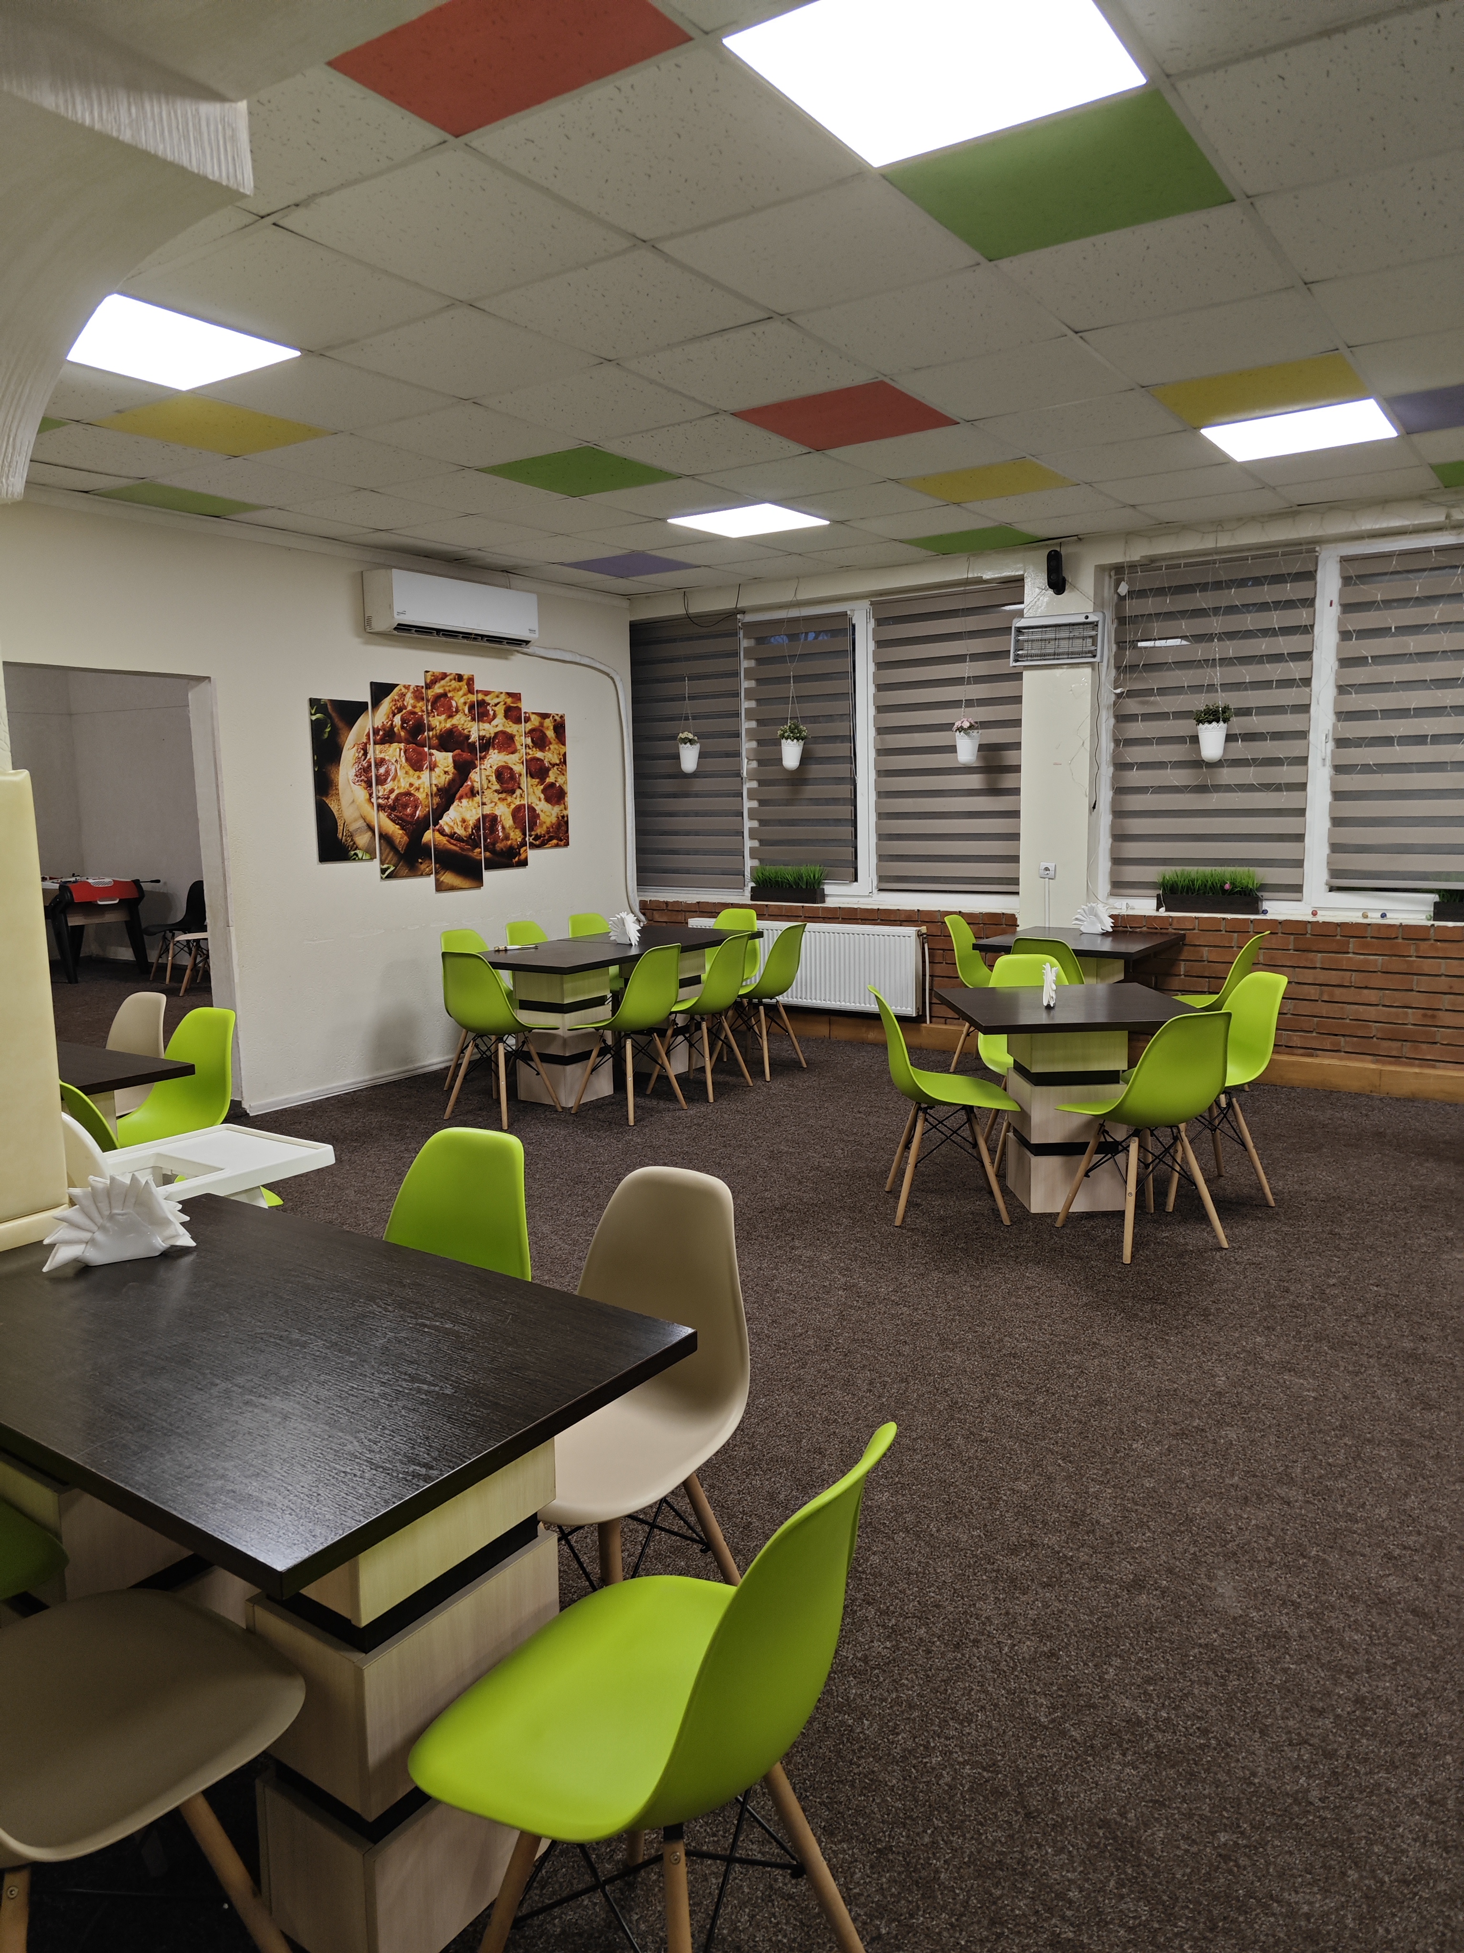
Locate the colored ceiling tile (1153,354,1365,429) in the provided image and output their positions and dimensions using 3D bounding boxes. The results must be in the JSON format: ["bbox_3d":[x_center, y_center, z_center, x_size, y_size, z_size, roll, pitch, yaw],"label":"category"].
[{"bbox_3d":[1.725,-1.910,4.216,0.590,0.020,0.590,4,10,34],"label":"colored ceiling tile"}]

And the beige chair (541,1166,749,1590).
[{"bbox_3d":[-0.223,0.771,2.149,0.460,0.800,0.500,4,10,34],"label":"beige chair"}]

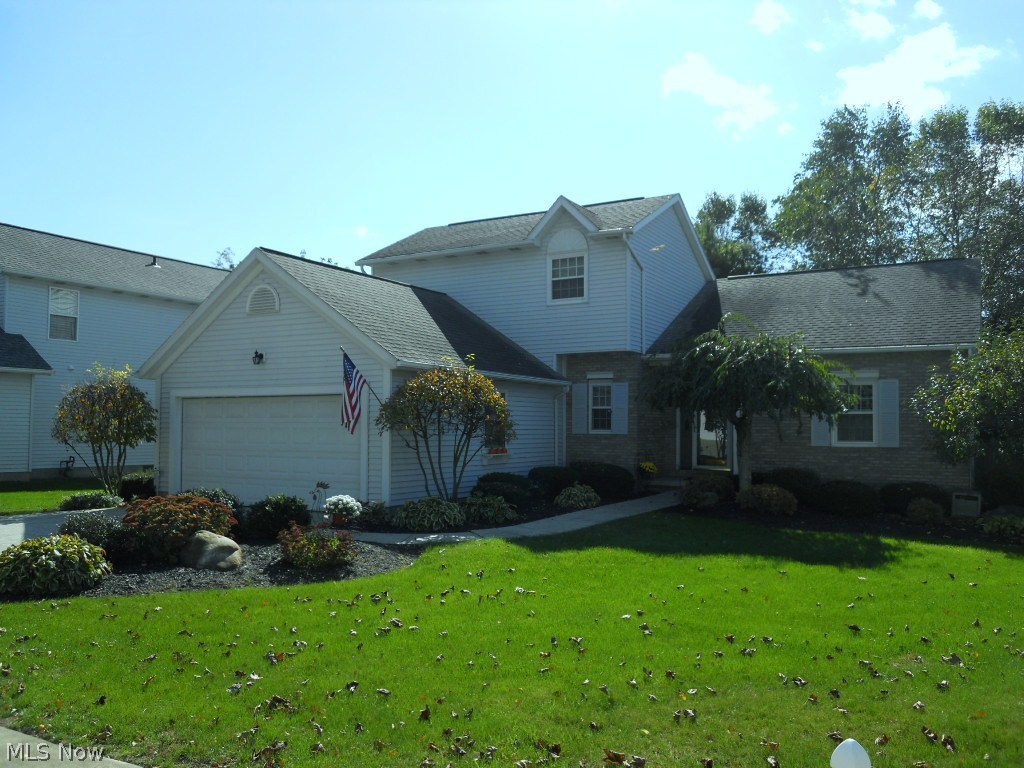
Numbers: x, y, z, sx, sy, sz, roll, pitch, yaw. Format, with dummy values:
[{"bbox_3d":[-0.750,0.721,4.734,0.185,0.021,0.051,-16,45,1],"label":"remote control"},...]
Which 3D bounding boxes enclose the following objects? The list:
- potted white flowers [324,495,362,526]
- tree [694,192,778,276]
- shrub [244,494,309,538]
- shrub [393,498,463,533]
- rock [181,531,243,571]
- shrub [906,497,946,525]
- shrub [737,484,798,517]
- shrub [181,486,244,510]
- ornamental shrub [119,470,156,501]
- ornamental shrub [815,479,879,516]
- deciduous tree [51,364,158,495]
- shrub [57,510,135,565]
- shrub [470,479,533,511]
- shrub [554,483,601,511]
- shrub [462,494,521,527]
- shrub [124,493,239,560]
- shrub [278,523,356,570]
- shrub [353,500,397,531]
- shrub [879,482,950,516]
[{"bbox_3d":[-2.767,2.077,13.600,0.610,0.510,0.580,1,-3,-11],"label":"potted white flowers"},{"bbox_3d":[10.528,-2.614,38.674,5.200,12.200,5.000,0,-3,0],"label":"tree"},{"bbox_3d":[-3.331,1.859,11.807,0.886,0.564,0.815,1,-3,-16],"label":"shrub"},{"bbox_3d":[-1.246,1.941,12.533,1.044,0.475,0.940,0,-3,-6],"label":"shrub"},{"bbox_3d":[-3.317,1.819,9.171,0.667,0.391,0.501,1,-3,-20],"label":"rock"},{"bbox_3d":[6.722,2.031,13.442,0.640,0.409,0.589,-1,-3,26],"label":"shrub"},{"bbox_3d":[4.693,2.108,15.215,1.113,0.520,1.050,0,-3,0],"label":"shrub"},{"bbox_3d":[-4.080,1.769,11.304,0.834,0.693,0.793,1,-3,-20],"label":"shrub"},{"bbox_3d":[-8.054,2.178,17.815,0.821,0.590,0.850,0,-3,0],"label":"ornamental shrub"},{"bbox_3d":[6.284,2.119,15.515,1.190,0.620,1.150,0,-3,0],"label":"ornamental shrub"},{"bbox_3d":[-8.595,1.028,17.471,2.158,2.885,2.300,0,-3,0],"label":"deciduous tree"},{"bbox_3d":[-5.170,1.874,10.321,0.931,0.568,0.950,0,-3,0],"label":"shrub"},{"bbox_3d":[-0.202,2.042,15.919,1.191,0.604,1.150,0,-3,0],"label":"shrub"},{"bbox_3d":[1.203,2.041,15.214,0.832,0.461,0.749,0,-3,5],"label":"shrub"},{"bbox_3d":[-0.344,2.077,13.915,0.974,0.439,0.950,0,-3,0],"label":"shrub"},{"bbox_3d":[-4.012,1.697,10.032,1.374,0.714,1.237,1,-3,-22],"label":"shrub"},{"bbox_3d":[-2.193,1.795,9.354,0.870,0.460,0.783,1,-3,-13],"label":"shrub"},{"bbox_3d":[-2.093,1.983,12.668,0.679,0.401,0.611,1,-3,-9],"label":"shrub"},{"bbox_3d":[7.451,2.092,15.316,1.280,0.539,1.150,0,-3,0],"label":"shrub"}]

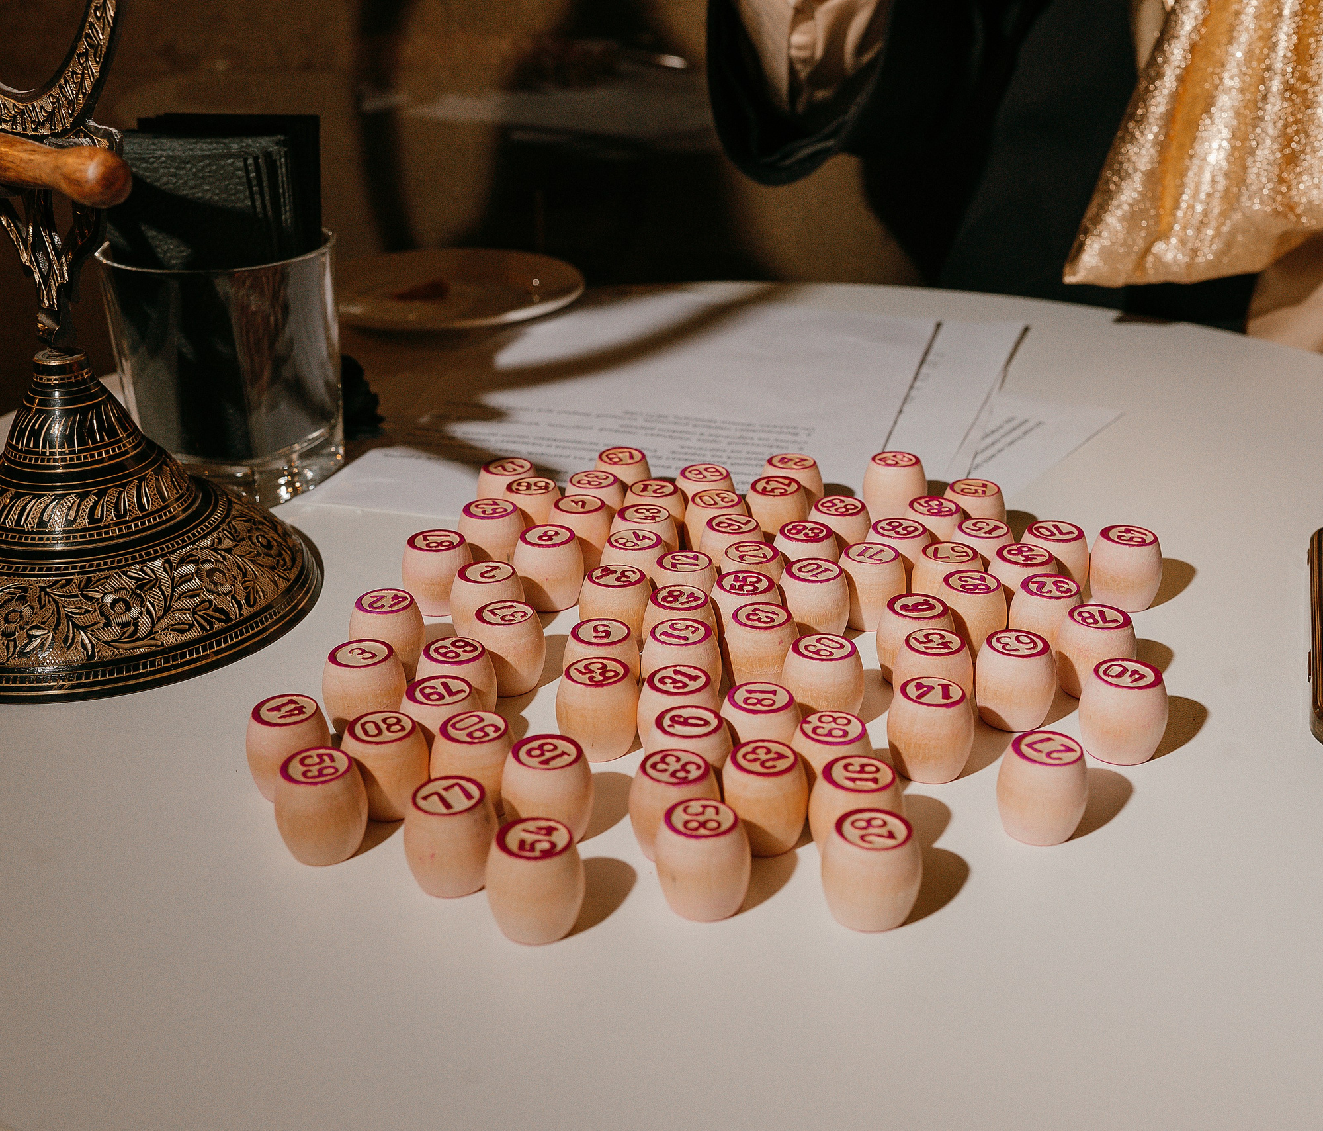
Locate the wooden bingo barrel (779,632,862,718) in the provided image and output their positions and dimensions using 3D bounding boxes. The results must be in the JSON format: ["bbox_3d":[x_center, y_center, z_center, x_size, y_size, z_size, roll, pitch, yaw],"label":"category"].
[{"bbox_3d":[0.047,0.034,0.475,0.023,0.024,0.023,-1,24,1],"label":"wooden bingo barrel"}]

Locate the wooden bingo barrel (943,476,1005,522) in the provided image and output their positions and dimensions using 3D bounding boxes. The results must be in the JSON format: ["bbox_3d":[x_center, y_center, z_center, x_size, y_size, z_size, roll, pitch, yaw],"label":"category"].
[{"bbox_3d":[0.111,-0.017,0.584,0.023,0.023,0.023,-1,24,0],"label":"wooden bingo barrel"}]

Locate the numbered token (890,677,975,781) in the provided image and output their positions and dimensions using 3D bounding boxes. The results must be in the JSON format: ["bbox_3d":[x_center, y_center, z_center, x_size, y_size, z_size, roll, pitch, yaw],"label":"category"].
[{"bbox_3d":[0.073,0.045,0.449,0.023,0.024,0.023,-1,24,0],"label":"numbered token"}]

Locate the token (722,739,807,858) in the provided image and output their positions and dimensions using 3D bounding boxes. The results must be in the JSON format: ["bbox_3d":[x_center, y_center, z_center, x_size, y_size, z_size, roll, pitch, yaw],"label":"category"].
[{"bbox_3d":[0.026,0.059,0.421,0.023,0.024,0.023,1,24,4],"label":"token"}]

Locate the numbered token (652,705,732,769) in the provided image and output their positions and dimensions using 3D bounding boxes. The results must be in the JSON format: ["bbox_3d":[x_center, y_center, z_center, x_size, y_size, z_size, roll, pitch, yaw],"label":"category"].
[{"bbox_3d":[0.007,0.052,0.439,0.023,0.024,0.023,-1,24,1],"label":"numbered token"}]

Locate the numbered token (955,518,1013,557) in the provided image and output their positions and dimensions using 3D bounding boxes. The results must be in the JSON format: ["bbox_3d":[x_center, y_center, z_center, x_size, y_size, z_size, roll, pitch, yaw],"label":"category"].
[{"bbox_3d":[0.108,-0.001,0.555,0.023,0.024,0.023,5,25,11],"label":"numbered token"}]

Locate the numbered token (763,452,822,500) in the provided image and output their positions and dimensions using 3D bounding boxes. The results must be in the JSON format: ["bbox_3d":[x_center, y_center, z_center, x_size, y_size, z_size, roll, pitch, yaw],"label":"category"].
[{"bbox_3d":[0.048,-0.027,0.613,0.023,0.024,0.023,2,24,4],"label":"numbered token"}]

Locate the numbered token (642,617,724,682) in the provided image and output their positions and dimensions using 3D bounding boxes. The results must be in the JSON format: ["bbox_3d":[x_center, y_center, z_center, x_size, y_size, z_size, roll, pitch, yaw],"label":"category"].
[{"bbox_3d":[0.006,0.030,0.483,0.023,0.024,0.023,-1,24,0],"label":"numbered token"}]

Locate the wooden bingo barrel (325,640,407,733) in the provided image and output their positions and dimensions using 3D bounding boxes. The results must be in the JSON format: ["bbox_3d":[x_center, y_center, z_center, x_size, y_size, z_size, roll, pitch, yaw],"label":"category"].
[{"bbox_3d":[-0.085,0.036,0.472,0.024,0.024,0.024,-1,24,0],"label":"wooden bingo barrel"}]

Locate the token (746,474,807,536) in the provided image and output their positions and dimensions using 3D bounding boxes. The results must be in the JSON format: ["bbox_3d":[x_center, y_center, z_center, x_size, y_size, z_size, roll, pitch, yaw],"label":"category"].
[{"bbox_3d":[0.040,-0.017,0.578,0.023,0.023,0.023,-1,24,0],"label":"token"}]

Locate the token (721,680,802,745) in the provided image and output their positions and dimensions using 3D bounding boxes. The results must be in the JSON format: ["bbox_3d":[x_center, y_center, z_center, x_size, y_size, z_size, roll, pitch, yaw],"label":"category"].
[{"bbox_3d":[0.027,0.047,0.450,0.023,0.024,0.023,1,24,4],"label":"token"}]

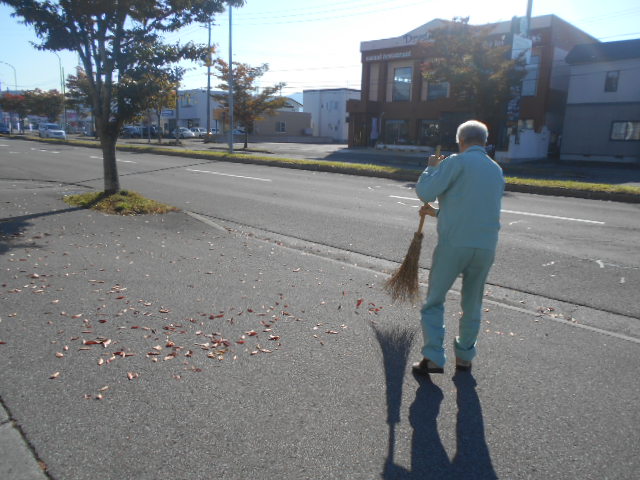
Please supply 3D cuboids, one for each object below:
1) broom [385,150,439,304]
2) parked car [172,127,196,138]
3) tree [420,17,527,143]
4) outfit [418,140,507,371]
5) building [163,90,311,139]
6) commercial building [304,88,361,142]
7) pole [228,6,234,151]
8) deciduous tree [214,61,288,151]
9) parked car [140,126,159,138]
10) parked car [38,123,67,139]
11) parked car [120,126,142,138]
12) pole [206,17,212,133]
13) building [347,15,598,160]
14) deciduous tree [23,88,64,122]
[{"bbox_3d":[0.742,-0.047,3.637,0.360,1.490,0.270,-1,39,-6],"label":"broom"},{"bbox_3d":[-16.781,-13.190,59.563,1.690,1.490,4.000,-11,17,-40],"label":"parked car"},{"bbox_3d":[6.481,-6.257,20.408,4.500,6.000,4.500,13,18,43],"label":"tree"},{"bbox_3d":[0.901,0.133,3.135,0.490,1.460,0.420,-3,14,-11],"label":"outfit"},{"bbox_3d":[-13.226,-20.098,78.045,11.200,6.300,21.200,12,18,41],"label":"building"},{"bbox_3d":[2.900,-14.584,56.459,6.500,5.650,7.000,12,18,42],"label":"commercial building"},{"bbox_3d":[-4.849,-8.858,26.105,0.220,8.200,0.220,12,18,41],"label":"pole"},{"bbox_3d":[-4.802,-9.224,32.757,4.900,6.000,4.900,0,13,0],"label":"deciduous tree"},{"bbox_3d":[-20.817,-13.184,58.538,4.200,1.550,1.720,12,18,41],"label":"parked car"},{"bbox_3d":[-30.671,-12.302,55.149,4.400,1.780,1.750,12,18,41],"label":"parked car"},{"bbox_3d":[-22.750,-12.975,57.555,4.200,1.550,1.720,12,18,41],"label":"parked car"},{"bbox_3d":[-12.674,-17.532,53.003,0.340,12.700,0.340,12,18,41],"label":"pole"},{"bbox_3d":[11.248,-9.893,33.497,13.200,7.200,11.000,12,18,41],"label":"building"},{"bbox_3d":[-36.007,-16.647,62.409,4.800,6.200,4.800,12,18,41],"label":"deciduous tree"}]

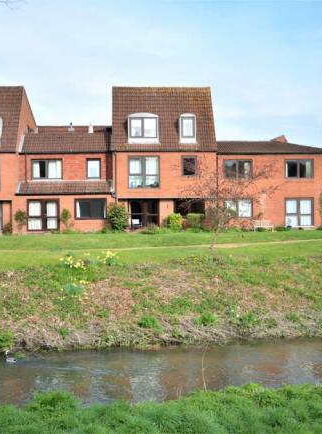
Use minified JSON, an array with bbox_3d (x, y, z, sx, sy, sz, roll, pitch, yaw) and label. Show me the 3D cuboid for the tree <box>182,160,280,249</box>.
[{"bbox_3d":[3.110,-0.559,24.400,4.300,3.950,4.000,0,1,0],"label":"tree"}]

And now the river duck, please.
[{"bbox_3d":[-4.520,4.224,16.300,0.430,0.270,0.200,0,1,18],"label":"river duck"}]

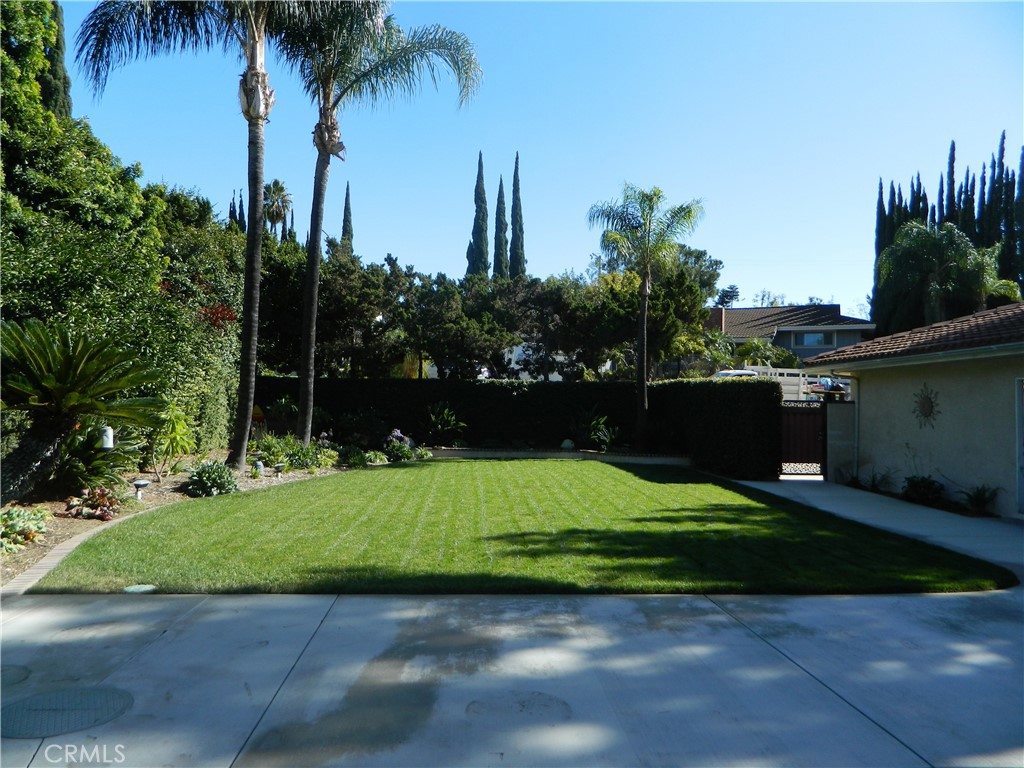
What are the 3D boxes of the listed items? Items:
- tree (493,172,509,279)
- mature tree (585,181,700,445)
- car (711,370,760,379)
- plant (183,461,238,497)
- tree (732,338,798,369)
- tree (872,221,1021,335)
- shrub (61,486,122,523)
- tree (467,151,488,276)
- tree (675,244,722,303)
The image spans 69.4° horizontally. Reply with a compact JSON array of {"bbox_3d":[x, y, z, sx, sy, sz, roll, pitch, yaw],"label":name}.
[{"bbox_3d":[-0.669,-5.001,45.000,1.200,15.130,1.200,0,-2,0],"label":"tree"},{"bbox_3d":[3.972,-1.904,22.000,3.400,8.003,3.400,0,-2,0],"label":"mature tree"},{"bbox_3d":[8.569,0.291,29.000,4.800,1.650,1.850,1,-2,-28],"label":"car"},{"bbox_3d":[-5.306,1.674,13.100,0.930,0.600,0.900,0,-2,0],"label":"plant"},{"bbox_3d":[12.734,-0.131,37.000,3.400,4.291,3.200,0,-2,0],"label":"tree"},{"bbox_3d":[17.627,-2.178,30.000,5.800,8.828,5.500,0,-2,0],"label":"tree"},{"bbox_3d":[-5.814,1.669,10.200,0.880,0.400,0.750,0,-2,0],"label":"shrub"},{"bbox_3d":[-2.069,-5.797,45.000,1.500,16.703,1.500,0,-2,0],"label":"tree"},{"bbox_3d":[10.138,-2.837,42.000,5.000,10.172,5.000,0,-2,0],"label":"tree"}]

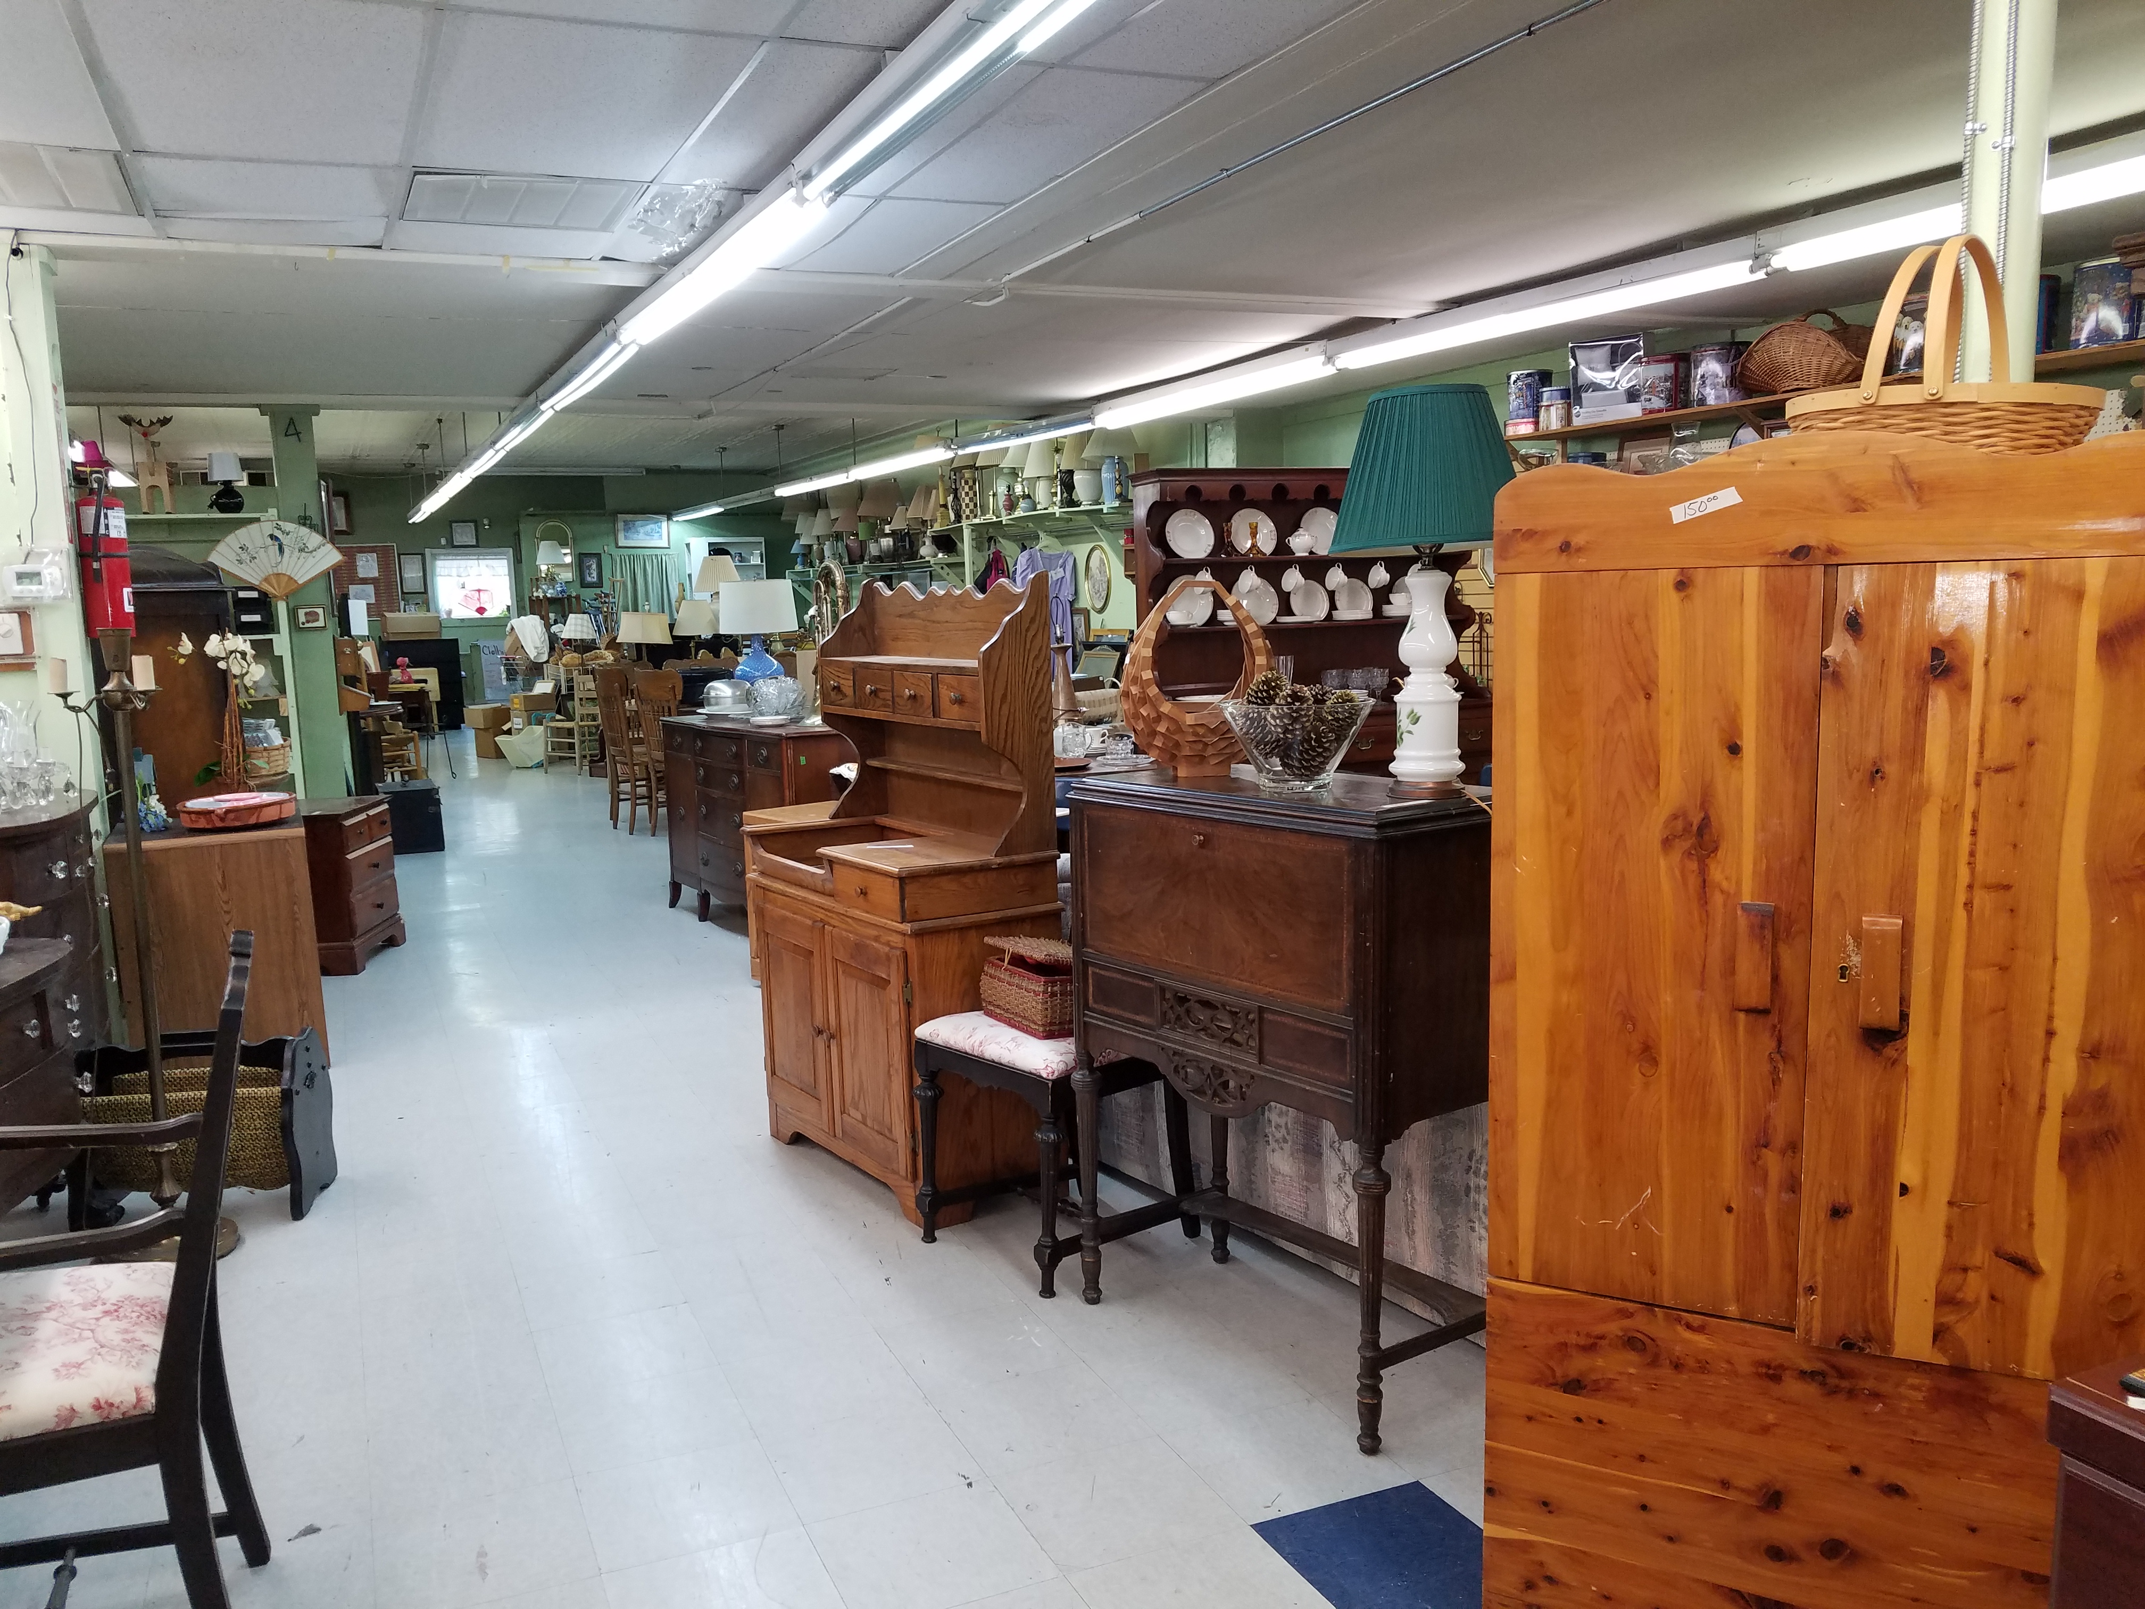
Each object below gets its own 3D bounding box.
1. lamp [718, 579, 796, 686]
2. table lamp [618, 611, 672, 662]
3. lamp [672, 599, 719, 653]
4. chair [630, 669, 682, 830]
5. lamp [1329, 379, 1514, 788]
[{"bbox_3d":[-1.452,-0.719,7.363,0.365,0.615,0.365,-5,8,-24],"label":"lamp"},{"bbox_3d":[-3.181,-1.158,12.038,0.400,0.573,0.400,-8,10,-42],"label":"table lamp"},{"bbox_3d":[-2.836,-1.213,12.143,0.330,0.637,0.330,-8,10,-42],"label":"lamp"},{"bbox_3d":[-2.329,-0.331,9.827,0.440,1.020,0.520,4,9,35],"label":"chair"},{"bbox_3d":[0.605,-0.359,2.745,0.340,0.685,0.340,-2,8,0],"label":"lamp"}]

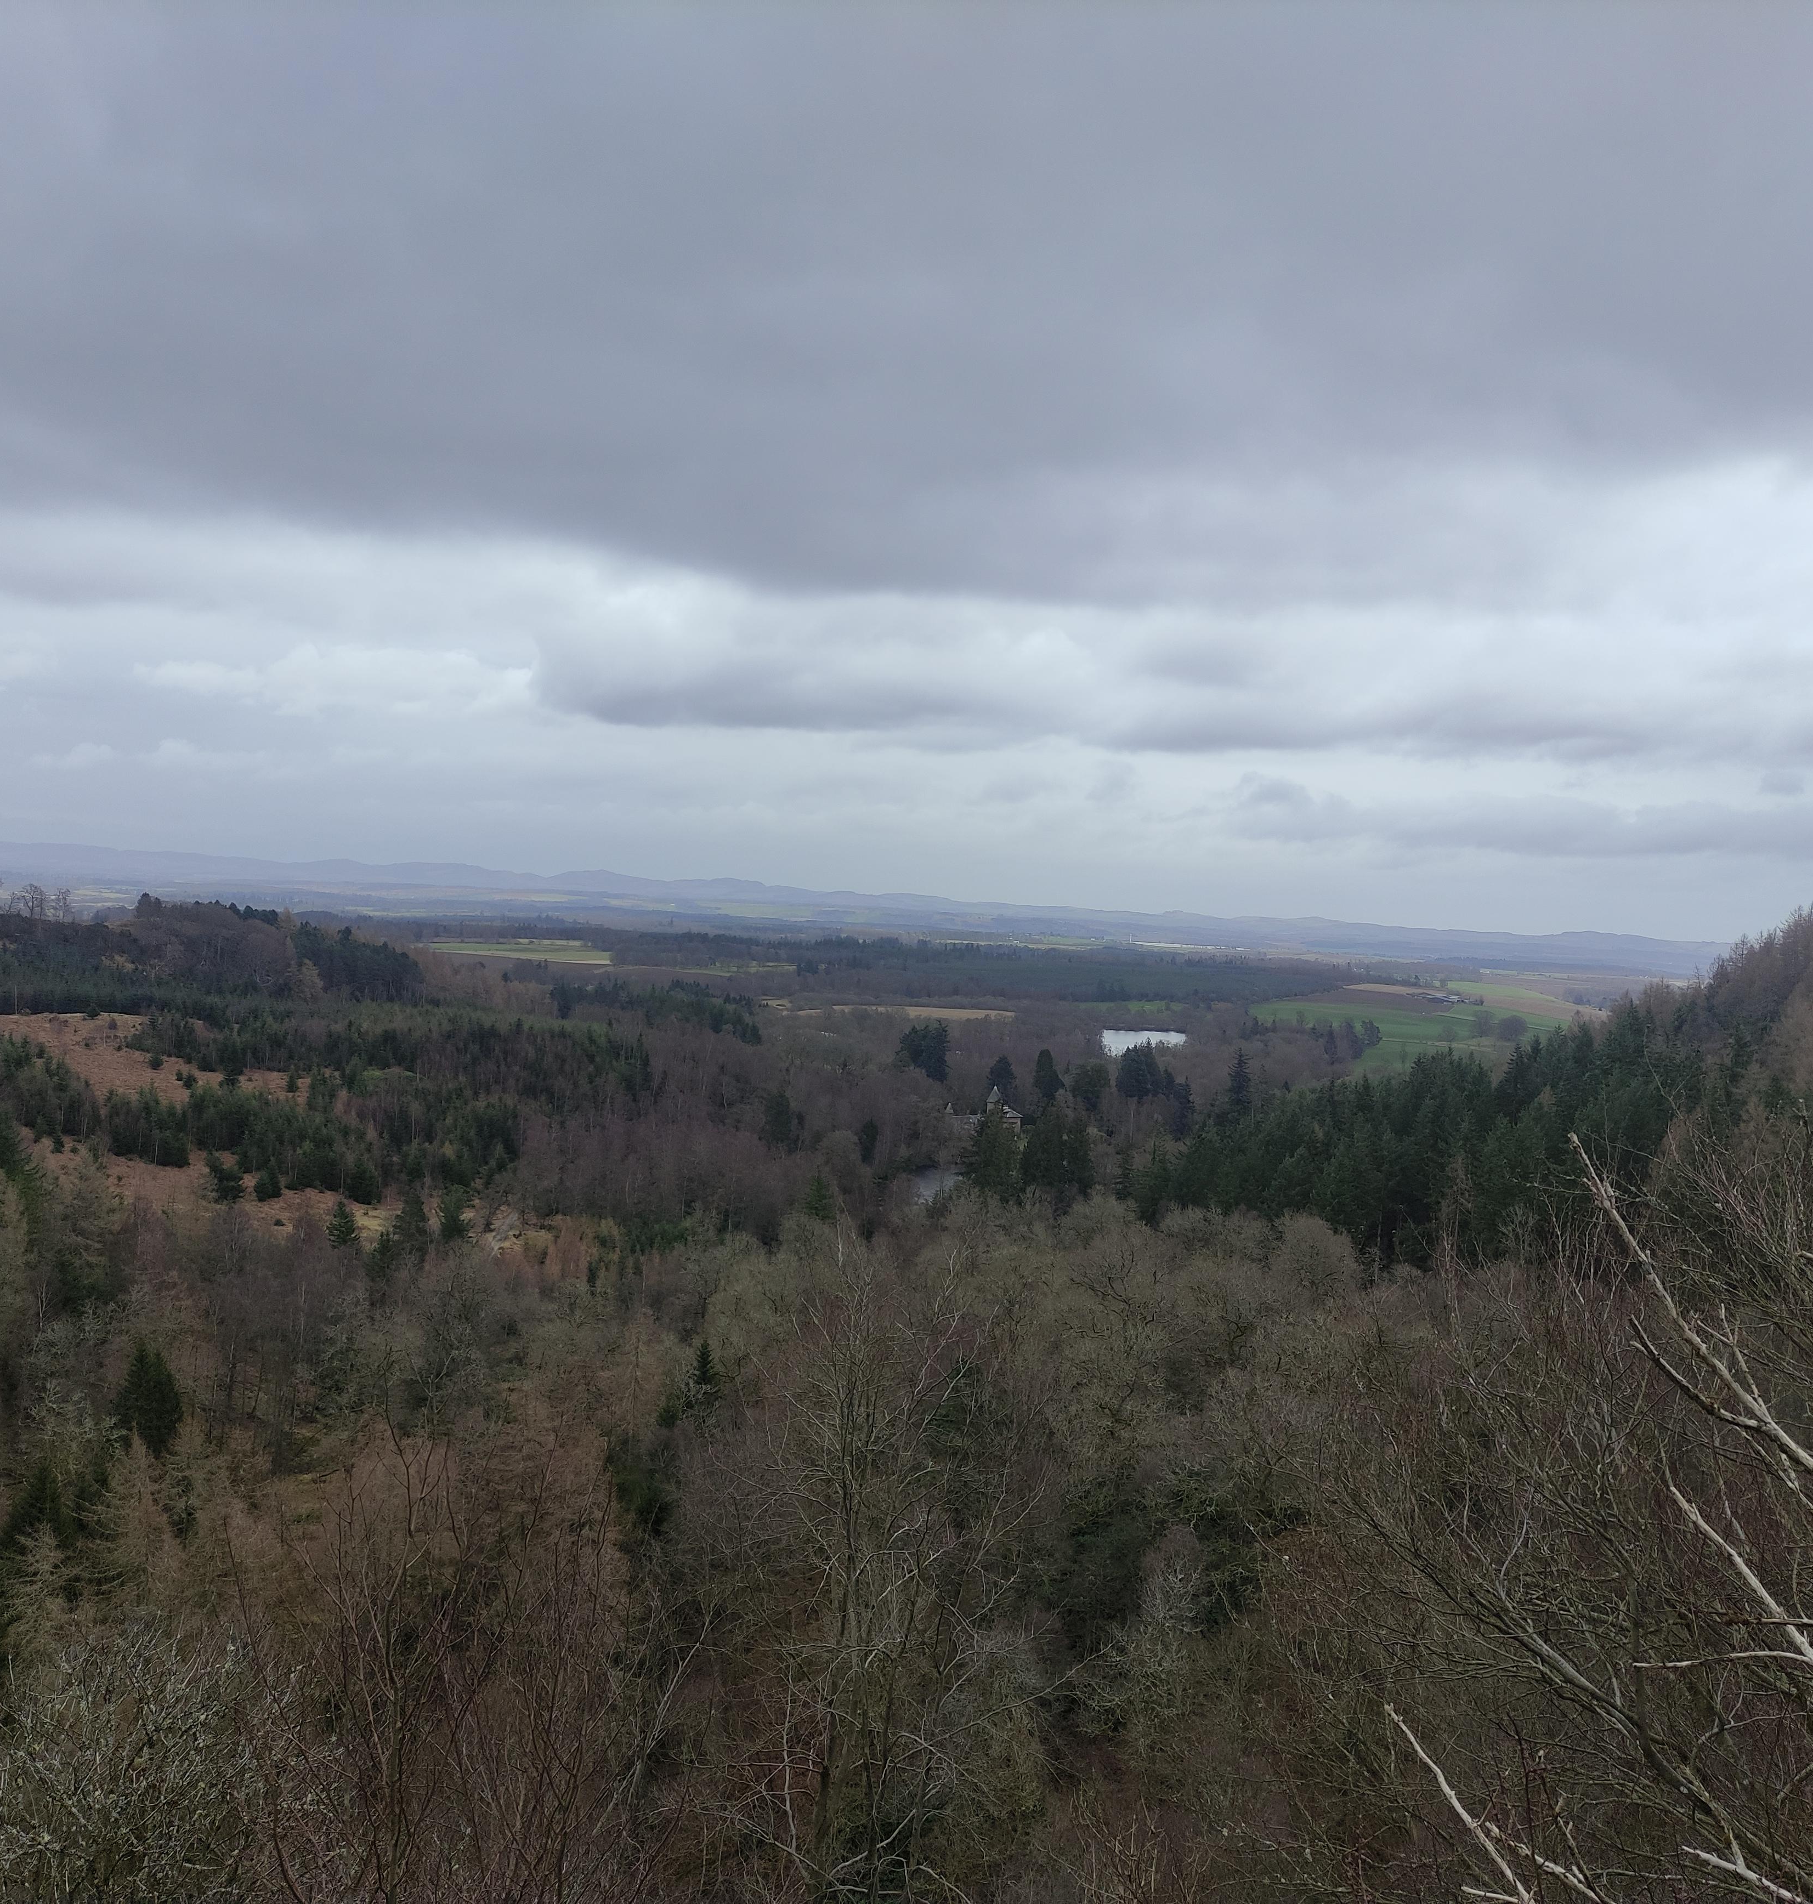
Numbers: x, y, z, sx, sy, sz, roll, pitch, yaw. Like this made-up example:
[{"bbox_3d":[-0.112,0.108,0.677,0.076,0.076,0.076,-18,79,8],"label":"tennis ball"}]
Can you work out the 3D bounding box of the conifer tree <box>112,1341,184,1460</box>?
[{"bbox_3d":[-64.115,38.377,155.000,6.000,11.000,6.000,2,1,0],"label":"conifer tree"}]

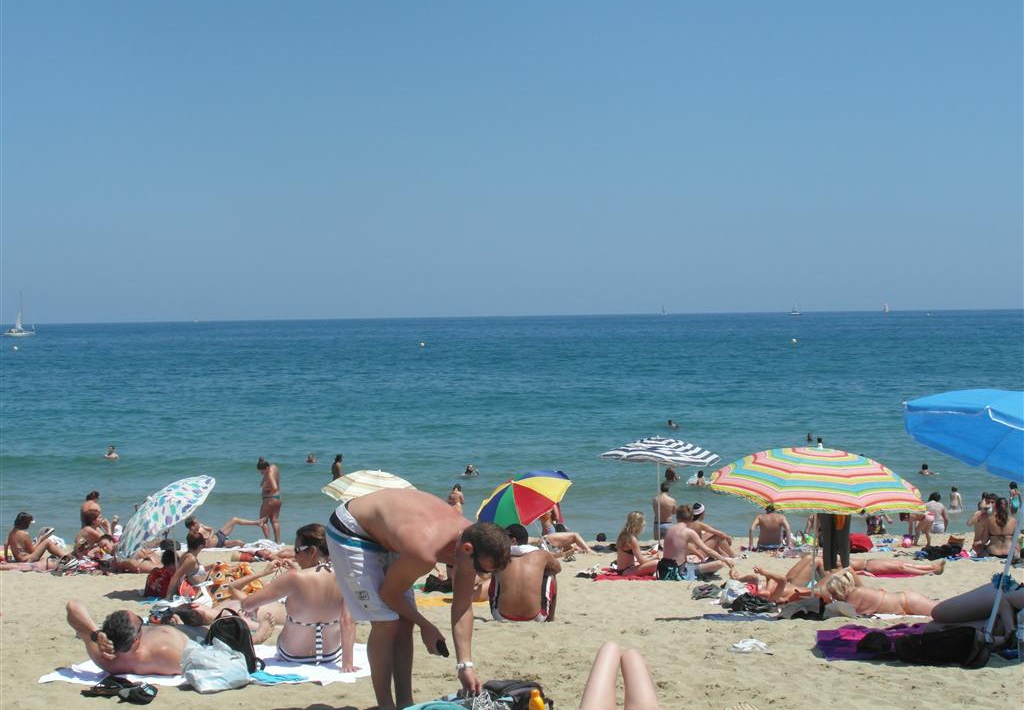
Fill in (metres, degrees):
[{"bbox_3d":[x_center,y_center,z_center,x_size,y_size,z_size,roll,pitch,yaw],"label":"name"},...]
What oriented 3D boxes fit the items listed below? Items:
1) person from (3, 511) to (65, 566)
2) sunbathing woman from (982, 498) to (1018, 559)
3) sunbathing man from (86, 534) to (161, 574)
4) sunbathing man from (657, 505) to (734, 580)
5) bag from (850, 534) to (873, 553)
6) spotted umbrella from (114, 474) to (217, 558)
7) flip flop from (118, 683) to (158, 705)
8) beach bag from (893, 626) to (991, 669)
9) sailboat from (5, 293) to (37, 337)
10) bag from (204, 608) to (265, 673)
[{"bbox_3d":[-7.207,2.781,27.800,0.980,0.770,0.520,-1,1,-5],"label":"person"},{"bbox_3d":[6.939,2.459,26.000,0.520,0.840,0.800,-1,1,6],"label":"sunbathing woman"},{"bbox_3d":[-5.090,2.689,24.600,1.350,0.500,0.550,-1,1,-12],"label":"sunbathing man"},{"bbox_3d":[2.020,2.075,20.300,0.580,0.800,0.720,0,2,43],"label":"sunbathing man"},{"bbox_3d":[5.328,2.891,28.200,0.440,0.310,0.300,-1,1,0],"label":"bag"},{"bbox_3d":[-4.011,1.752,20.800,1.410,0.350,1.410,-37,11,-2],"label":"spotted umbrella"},{"bbox_3d":[-1.884,1.712,9.250,0.240,0.085,0.105,0,2,38],"label":"flip flop"},{"bbox_3d":[2.570,1.751,11.000,0.560,0.210,0.300,-1,1,0],"label":"beach bag"},{"bbox_3d":[-138.009,-11.232,515.000,9.200,12.700,3.000,-1,1,-9],"label":"sailboat"},{"bbox_3d":[-1.667,1.697,10.900,0.320,0.385,0.220,-1,1,-3],"label":"bag"}]

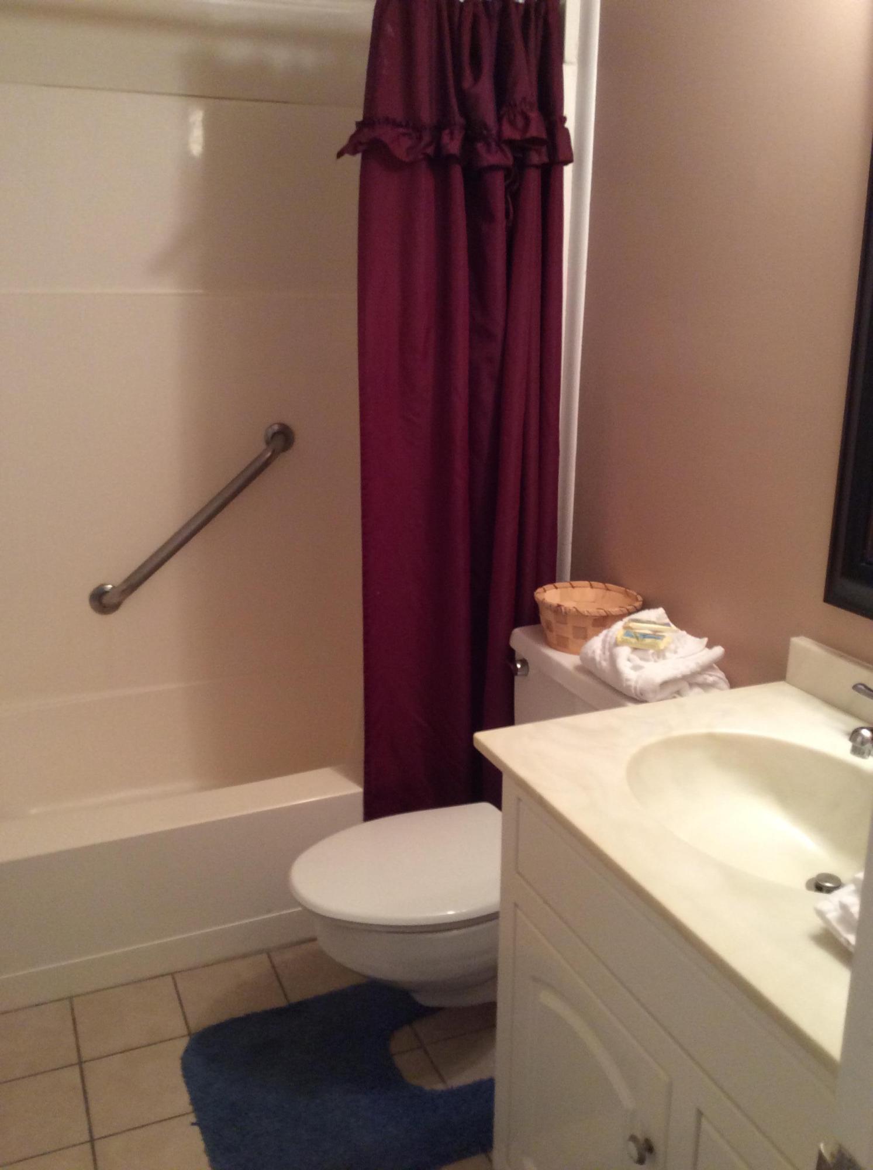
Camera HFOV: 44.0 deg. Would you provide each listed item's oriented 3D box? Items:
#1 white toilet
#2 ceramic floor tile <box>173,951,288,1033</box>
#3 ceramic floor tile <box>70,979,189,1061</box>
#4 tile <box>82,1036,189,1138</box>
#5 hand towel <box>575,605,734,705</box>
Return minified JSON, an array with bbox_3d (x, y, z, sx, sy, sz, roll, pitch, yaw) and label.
[{"bbox_3d":[0.105,0.456,1.965,0.735,0.620,0.470,-6,17,-23],"label":"white toilet"},{"bbox_3d":[-0.418,0.833,2.204,0.200,0.010,0.200,-6,17,-23],"label":"ceramic floor tile"},{"bbox_3d":[-0.606,0.853,2.128,0.200,0.010,0.200,-6,17,-23],"label":"ceramic floor tile"},{"bbox_3d":[-0.526,0.904,1.948,0.200,0.010,0.200,-6,17,-23],"label":"tile"},{"bbox_3d":[0.383,0.121,1.887,0.180,0.090,0.235,-6,17,-23],"label":"hand towel"}]

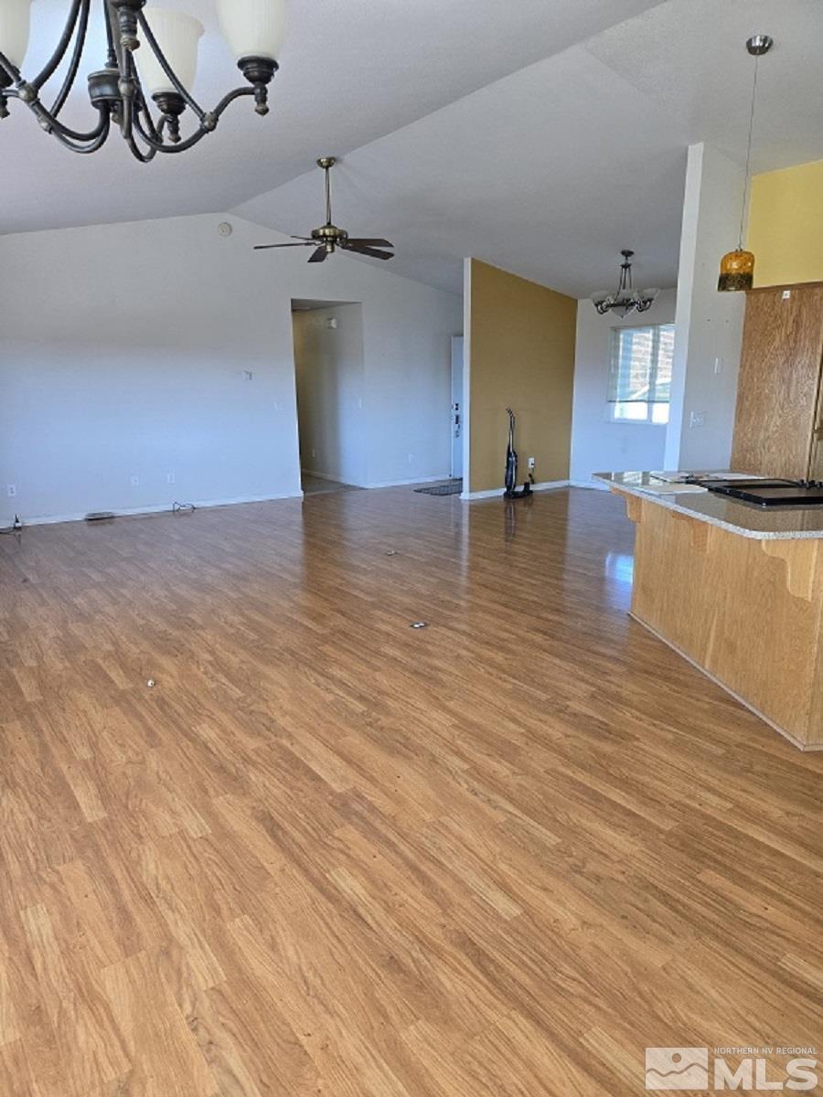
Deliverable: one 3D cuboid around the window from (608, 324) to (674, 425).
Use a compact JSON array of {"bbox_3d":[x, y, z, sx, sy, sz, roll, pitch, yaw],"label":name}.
[{"bbox_3d":[2.916,-2.097,8.839,0.128,1.164,1.183,-10,16,-35],"label":"window"}]

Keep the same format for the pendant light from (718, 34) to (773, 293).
[{"bbox_3d":[1.828,-2.069,3.980,0.187,1.267,0.187,-10,16,-35],"label":"pendant light"}]

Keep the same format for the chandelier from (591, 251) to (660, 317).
[{"bbox_3d":[2.206,-2.712,7.506,0.700,0.646,0.700,-10,16,-35],"label":"chandelier"}]

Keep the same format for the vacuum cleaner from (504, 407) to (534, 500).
[{"bbox_3d":[1.319,-1.186,9.060,0.335,1.095,0.227,-10,16,-35],"label":"vacuum cleaner"}]

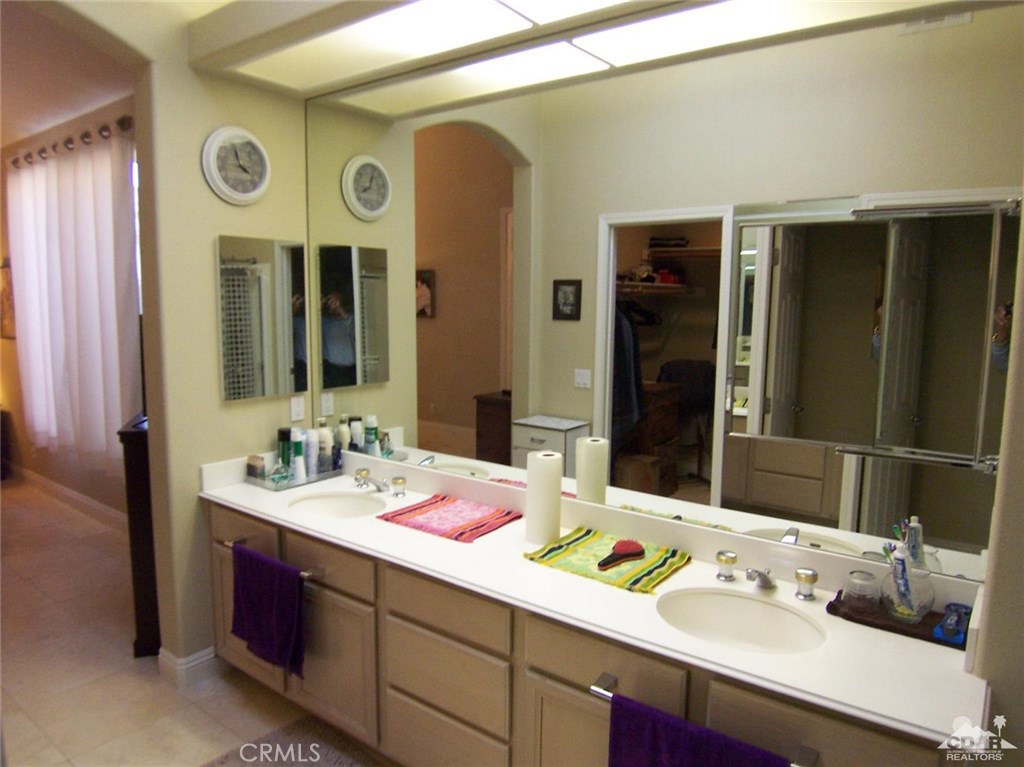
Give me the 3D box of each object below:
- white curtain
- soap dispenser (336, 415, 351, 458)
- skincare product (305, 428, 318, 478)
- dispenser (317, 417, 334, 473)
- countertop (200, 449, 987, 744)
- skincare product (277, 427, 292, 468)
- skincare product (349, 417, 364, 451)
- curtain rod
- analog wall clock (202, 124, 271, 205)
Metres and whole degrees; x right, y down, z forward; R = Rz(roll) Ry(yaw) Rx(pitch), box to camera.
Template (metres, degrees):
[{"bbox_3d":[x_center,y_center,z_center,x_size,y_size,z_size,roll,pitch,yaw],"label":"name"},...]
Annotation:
[{"bbox_3d":[-2.981,-0.567,4.635,1.980,2.090,0.110,6,9,38],"label":"white curtain"},{"bbox_3d":[-0.768,0.263,3.122,0.060,0.250,0.060,6,8,36],"label":"soap dispenser"},{"bbox_3d":[-0.868,0.300,2.972,0.048,0.205,0.045,-1,7,-16],"label":"skincare product"},{"bbox_3d":[-0.836,0.274,3.029,0.060,0.250,0.060,6,8,36],"label":"dispenser"},{"bbox_3d":[-0.039,0.477,2.184,2.585,0.130,0.582,6,8,36],"label":"countertop"},{"bbox_3d":[-0.989,0.297,2.966,0.055,0.205,0.055,-1,7,-19],"label":"skincare product"},{"bbox_3d":[-0.723,0.276,3.174,0.052,0.215,0.048,-1,7,-13],"label":"skincare product"},{"bbox_3d":[-2.973,-1.590,4.518,2.050,0.070,0.080,6,9,38],"label":"curtain rod"},{"bbox_3d":[-1.099,-0.872,2.721,0.042,0.300,0.295,6,8,36],"label":"analog wall clock"}]

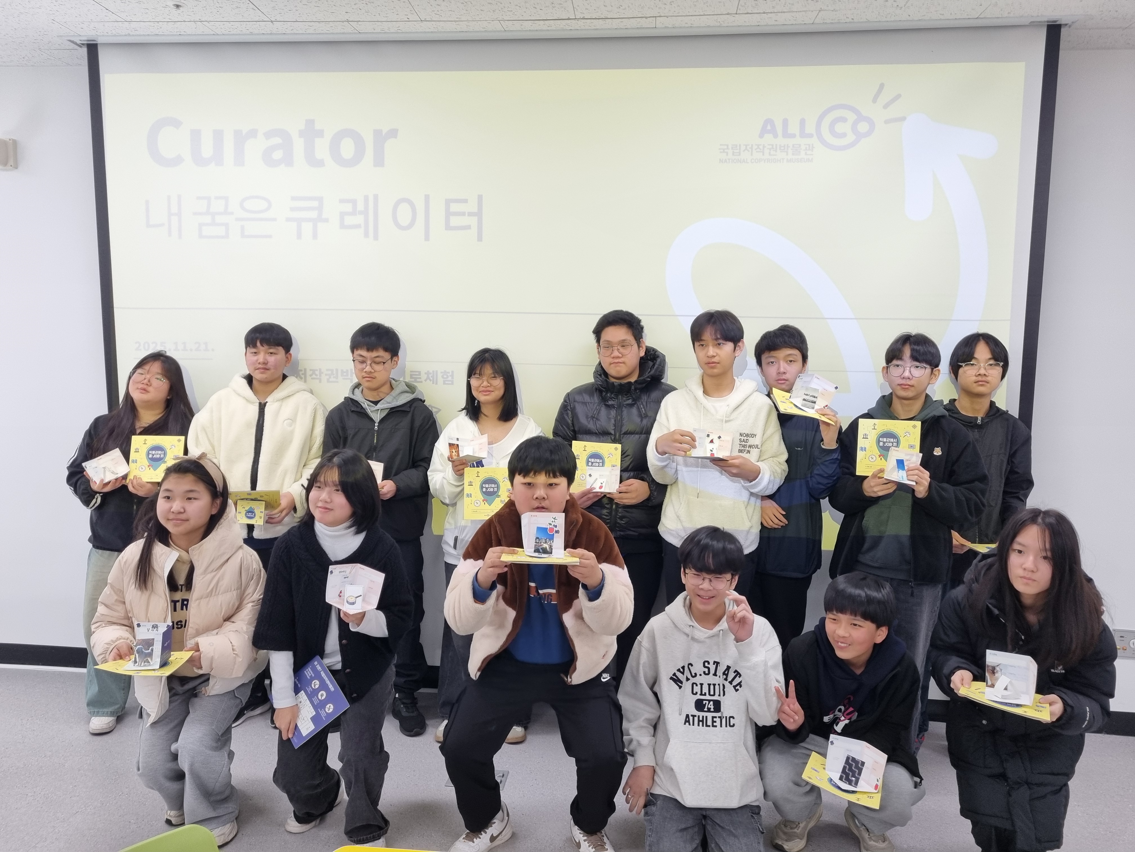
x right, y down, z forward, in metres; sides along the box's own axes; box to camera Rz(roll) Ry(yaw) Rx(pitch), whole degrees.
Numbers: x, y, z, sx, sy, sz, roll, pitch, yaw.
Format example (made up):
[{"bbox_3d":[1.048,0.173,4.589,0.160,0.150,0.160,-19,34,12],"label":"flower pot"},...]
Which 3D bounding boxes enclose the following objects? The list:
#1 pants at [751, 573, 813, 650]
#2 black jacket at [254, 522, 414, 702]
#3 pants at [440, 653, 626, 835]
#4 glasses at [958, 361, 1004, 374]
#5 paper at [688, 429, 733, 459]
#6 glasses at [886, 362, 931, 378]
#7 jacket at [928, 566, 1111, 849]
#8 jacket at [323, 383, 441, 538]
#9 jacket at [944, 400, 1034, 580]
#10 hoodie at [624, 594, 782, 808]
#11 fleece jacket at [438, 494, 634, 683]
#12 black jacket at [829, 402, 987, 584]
[{"bbox_3d":[0.841,0.738,3.360,0.320,0.910,0.250,1,7,6],"label":"pants"},{"bbox_3d":[-0.710,0.558,2.600,0.460,0.510,0.360,-1,7,-10],"label":"black jacket"},{"bbox_3d":[-0.109,1.010,2.714,0.586,0.491,0.480,1,7,2],"label":"pants"},{"bbox_3d":[1.458,-0.210,3.013,0.143,0.045,0.135,4,8,25],"label":"glasses"},{"bbox_3d":[0.491,0.062,2.925,0.150,0.100,0.085,1,-3,0],"label":"paper"},{"bbox_3d":[1.125,-0.187,2.825,0.140,0.047,0.130,5,10,33],"label":"glasses"},{"bbox_3d":[1.396,0.823,2.609,0.492,0.986,0.580,4,7,28],"label":"jacket"},{"bbox_3d":[-0.720,0.145,3.290,0.450,0.580,0.310,1,7,4],"label":"jacket"},{"bbox_3d":[1.510,0.234,3.145,0.380,0.662,0.270,3,7,18],"label":"jacket"},{"bbox_3d":[0.410,0.840,2.612,0.490,0.636,0.360,2,7,8],"label":"hoodie"},{"bbox_3d":[-0.085,0.477,2.500,0.530,0.520,0.390,0,7,0],"label":"fleece jacket"},{"bbox_3d":[1.169,0.235,2.924,0.496,0.626,0.360,3,7,18],"label":"black jacket"}]

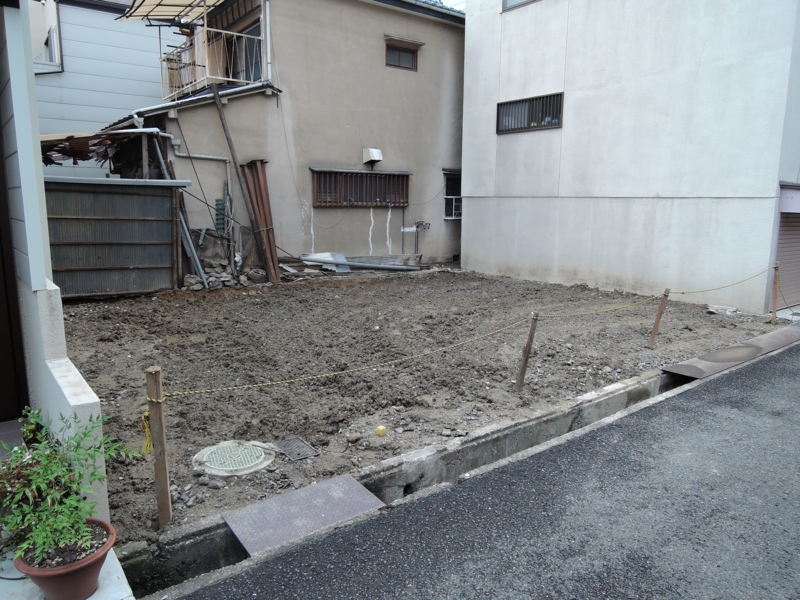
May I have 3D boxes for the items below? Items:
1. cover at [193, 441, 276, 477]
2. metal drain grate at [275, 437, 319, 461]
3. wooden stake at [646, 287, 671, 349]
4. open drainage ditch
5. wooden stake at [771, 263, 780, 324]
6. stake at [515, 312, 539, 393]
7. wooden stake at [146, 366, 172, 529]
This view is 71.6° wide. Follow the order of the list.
[{"bbox_3d":[-1.012,0.980,3.395,0.477,0.050,0.477,0,10,0],"label":"cover"},{"bbox_3d":[-0.654,0.958,3.530,0.181,0.030,0.274,-7,13,-37],"label":"metal drain grate"},{"bbox_3d":[2.802,0.207,5.999,0.057,0.669,0.057,-5,21,-45],"label":"wooden stake"},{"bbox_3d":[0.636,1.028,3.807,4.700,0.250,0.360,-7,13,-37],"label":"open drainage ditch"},{"bbox_3d":[4.937,-0.076,7.278,0.060,0.794,0.060,-8,9,-35],"label":"wooden stake"},{"bbox_3d":[1.051,0.441,4.588,0.050,0.677,0.050,16,14,30],"label":"stake"},{"bbox_3d":[-1.140,0.712,2.631,0.060,0.793,0.060,-2,10,-15],"label":"wooden stake"}]

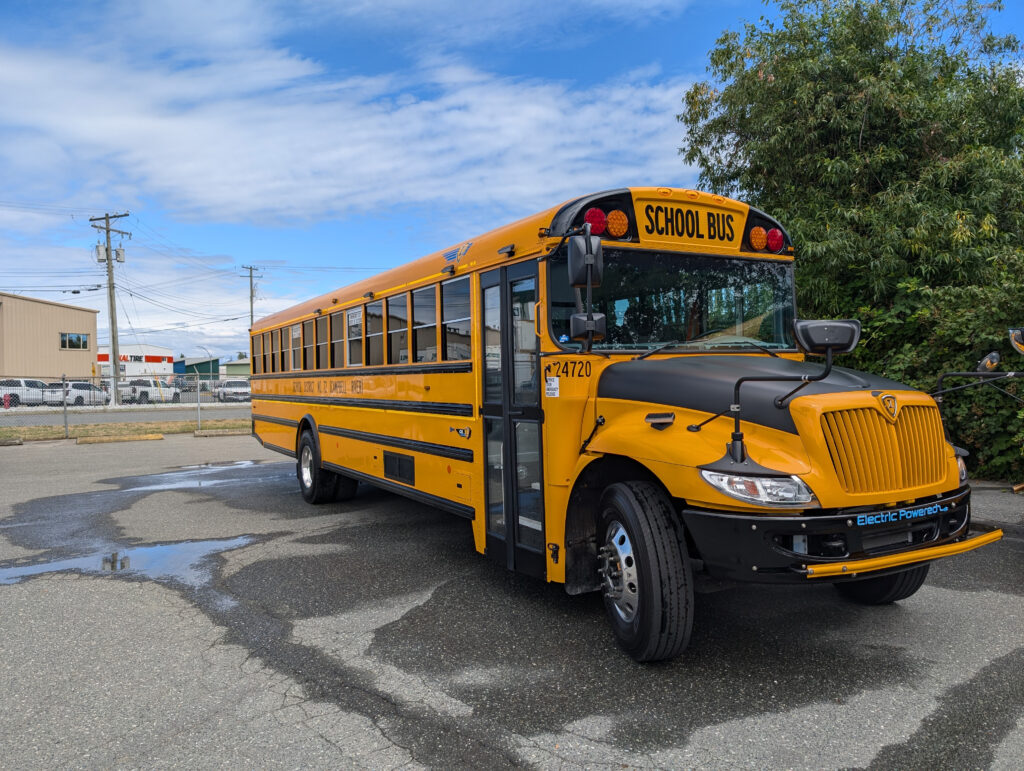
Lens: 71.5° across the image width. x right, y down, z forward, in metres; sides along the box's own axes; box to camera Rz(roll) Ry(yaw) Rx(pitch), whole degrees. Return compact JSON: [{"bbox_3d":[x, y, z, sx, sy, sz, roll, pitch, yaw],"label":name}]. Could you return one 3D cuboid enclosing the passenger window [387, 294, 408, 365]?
[{"bbox_3d":[-1.052,-0.509,6.574,0.050,0.640,0.510,-2,1,-31],"label":"passenger window"}]

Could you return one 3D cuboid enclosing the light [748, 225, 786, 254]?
[{"bbox_3d":[2.035,-1.157,5.680,0.380,0.200,0.100,-2,1,-31],"label":"light"}]

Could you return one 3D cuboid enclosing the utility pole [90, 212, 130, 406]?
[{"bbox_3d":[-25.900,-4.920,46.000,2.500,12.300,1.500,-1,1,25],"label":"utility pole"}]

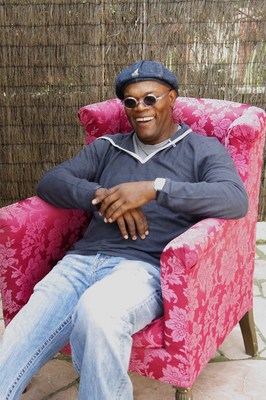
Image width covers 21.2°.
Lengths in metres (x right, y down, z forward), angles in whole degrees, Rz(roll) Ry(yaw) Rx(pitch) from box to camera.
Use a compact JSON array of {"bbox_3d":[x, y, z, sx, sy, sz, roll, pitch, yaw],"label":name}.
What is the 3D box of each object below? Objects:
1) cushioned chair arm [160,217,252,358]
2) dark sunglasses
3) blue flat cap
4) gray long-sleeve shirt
[{"bbox_3d":[0.263,0.238,2.424,0.140,0.400,0.520,12,25,26],"label":"cushioned chair arm"},{"bbox_3d":[0.046,-0.331,2.330,0.135,0.045,0.130,0,20,27],"label":"dark sunglasses"},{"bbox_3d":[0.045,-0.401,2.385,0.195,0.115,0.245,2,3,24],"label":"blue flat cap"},{"bbox_3d":[0.028,-0.018,2.360,0.670,0.510,0.410,8,8,18],"label":"gray long-sleeve shirt"}]

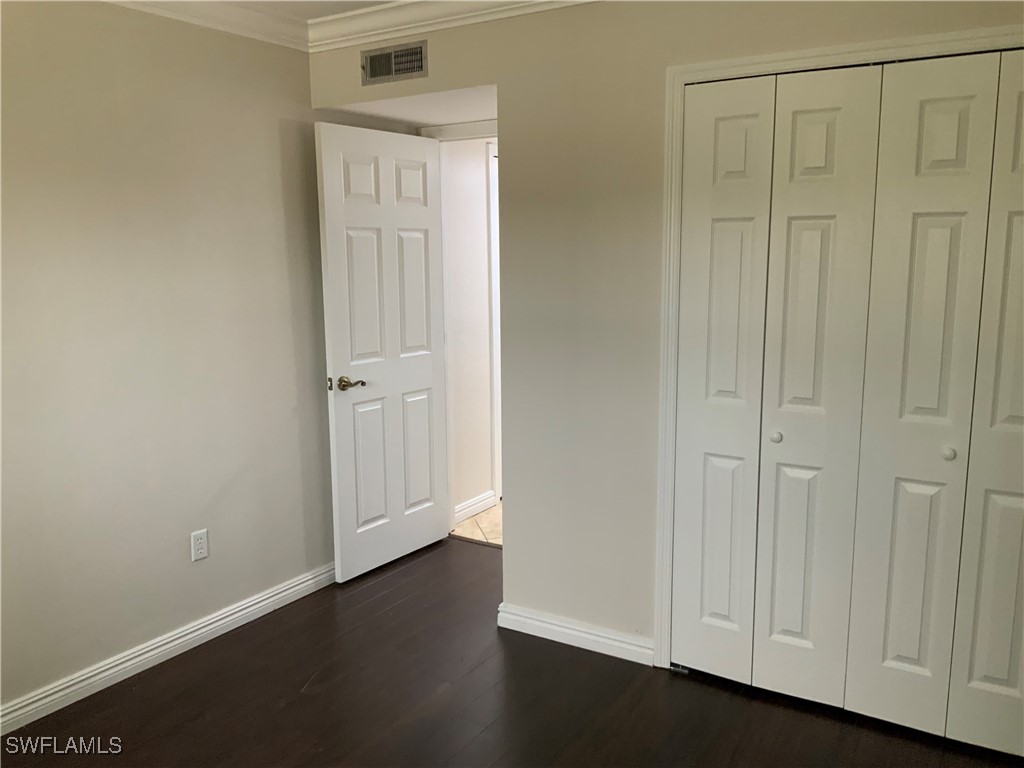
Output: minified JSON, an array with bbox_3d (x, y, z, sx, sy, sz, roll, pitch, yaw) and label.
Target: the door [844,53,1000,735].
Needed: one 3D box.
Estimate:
[{"bbox_3d":[1.211,0.079,2.568,0.293,2.006,0.040,6,11,33],"label":"door"}]

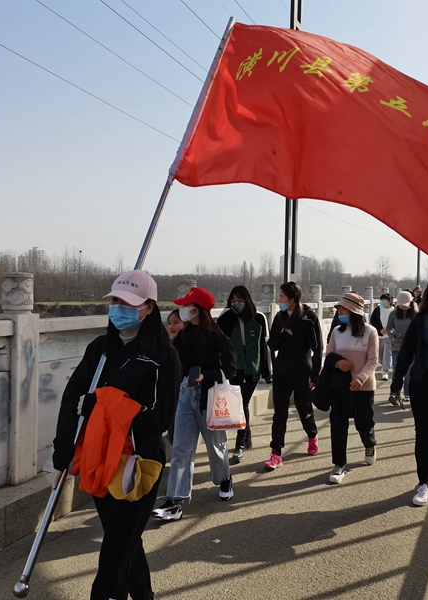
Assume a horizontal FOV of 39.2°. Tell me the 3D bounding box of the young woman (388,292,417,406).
[{"bbox_3d":[2.688,0.676,8.500,0.490,1.610,0.470,1,1,25],"label":"young woman"}]

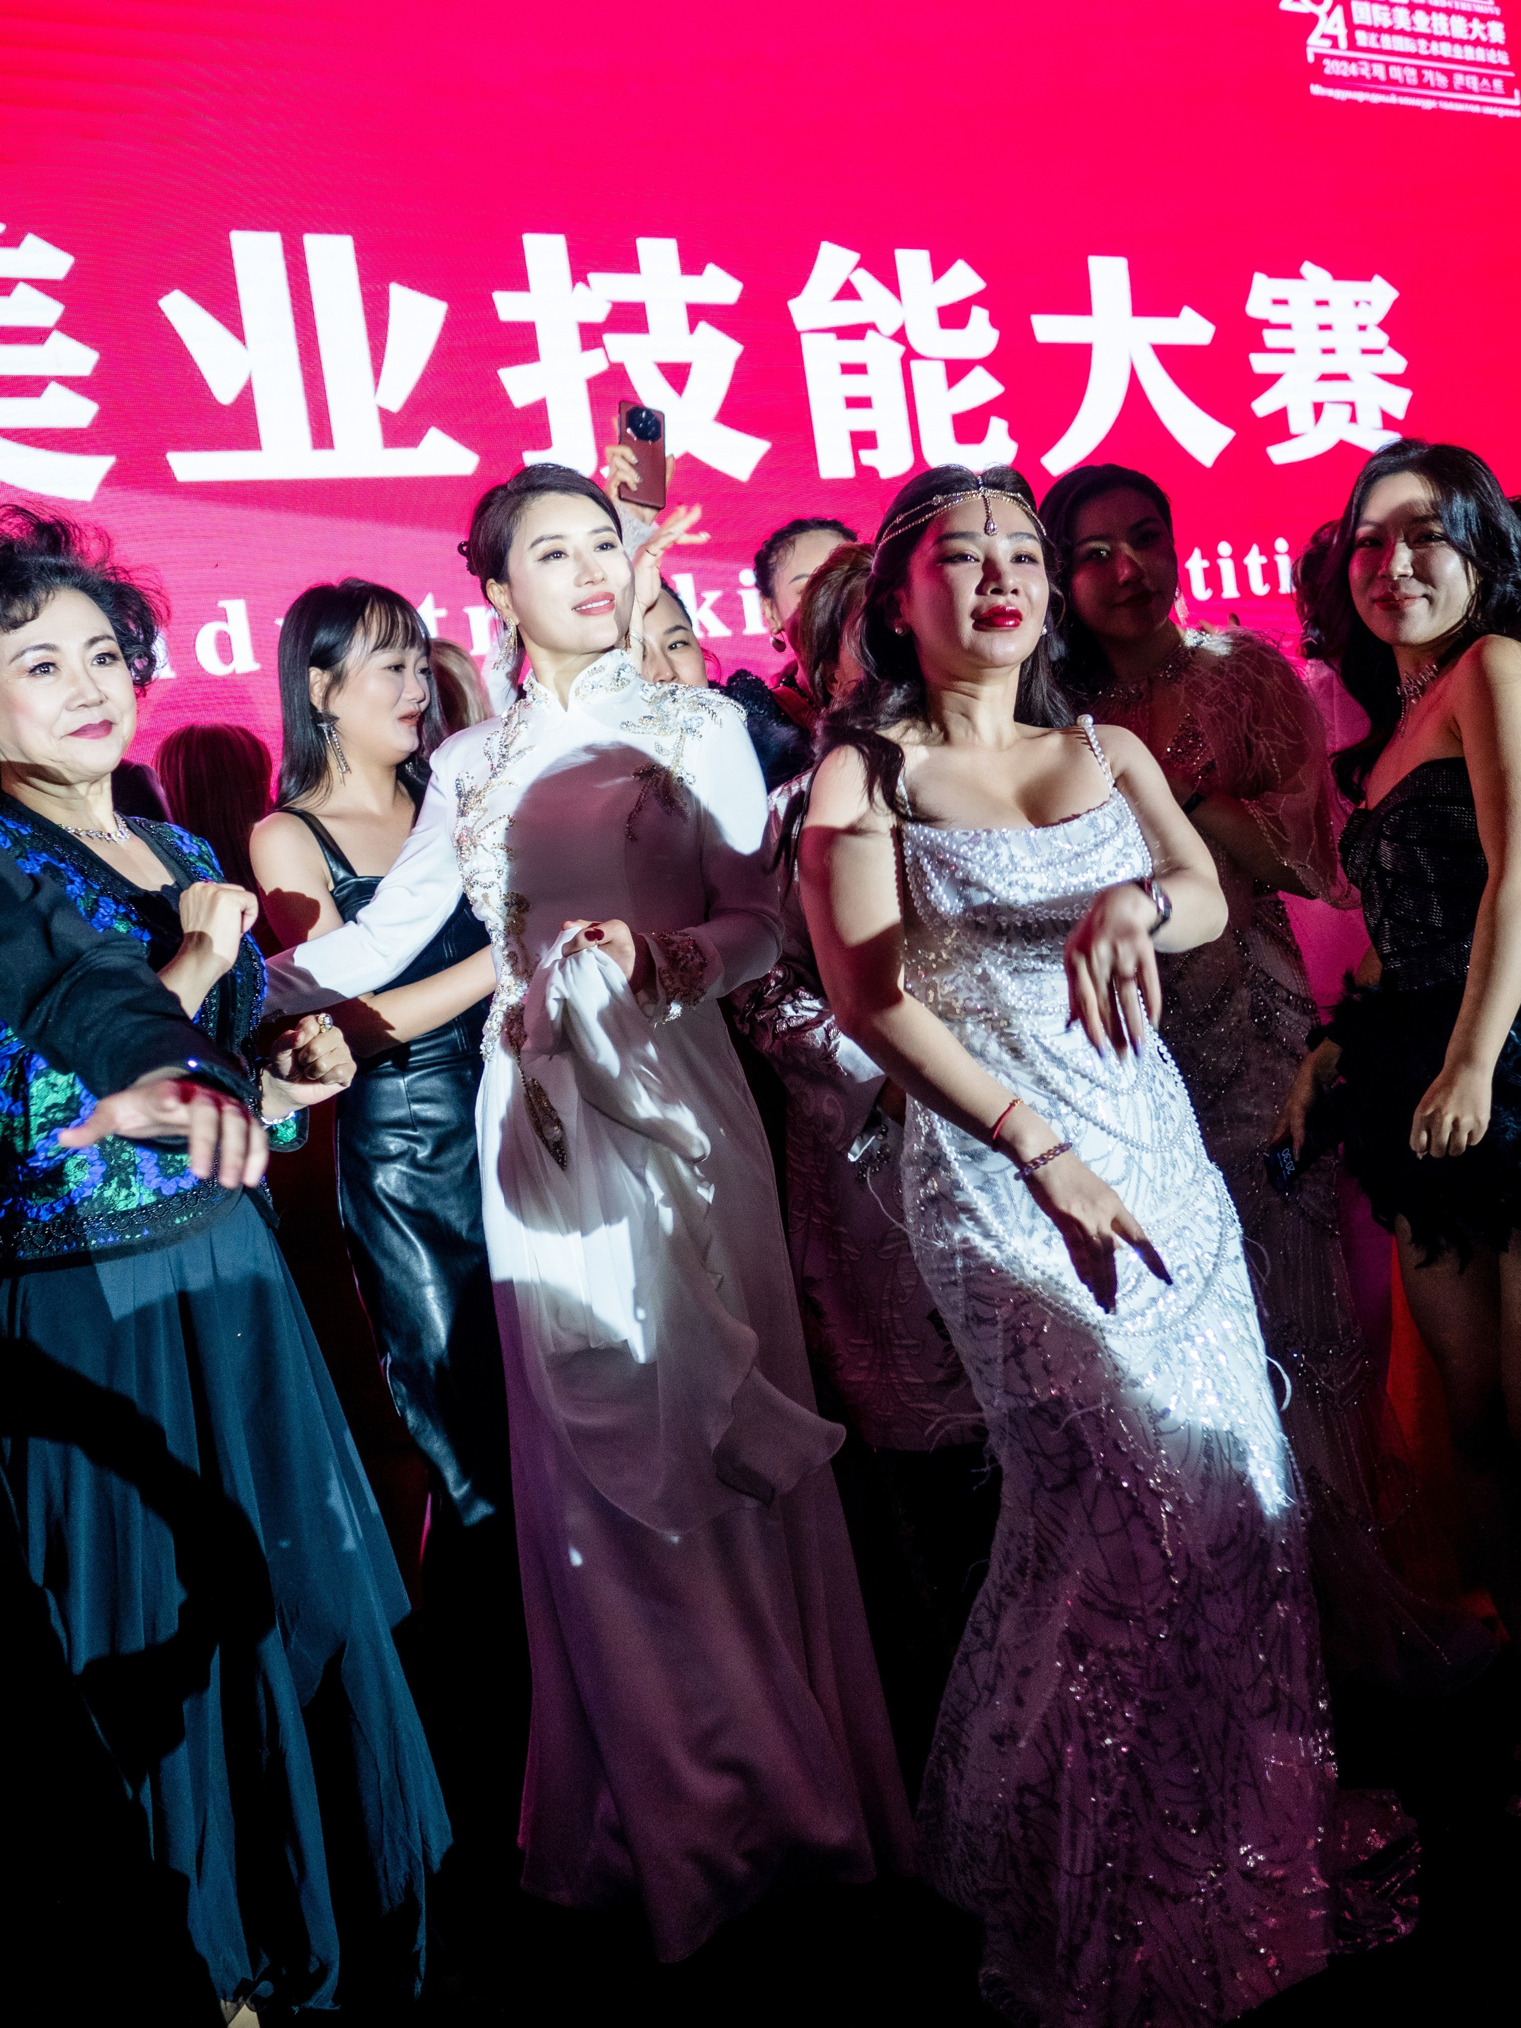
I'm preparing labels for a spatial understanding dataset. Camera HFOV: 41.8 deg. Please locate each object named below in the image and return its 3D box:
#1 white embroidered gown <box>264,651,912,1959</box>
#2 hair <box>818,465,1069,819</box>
[{"bbox_3d":[-0.210,0.320,2.304,0.630,1.440,0.500,-5,7,10],"label":"white embroidered gown"},{"bbox_3d":[0.188,-0.380,2.030,0.250,0.340,0.240,-9,7,-16],"label":"hair"}]

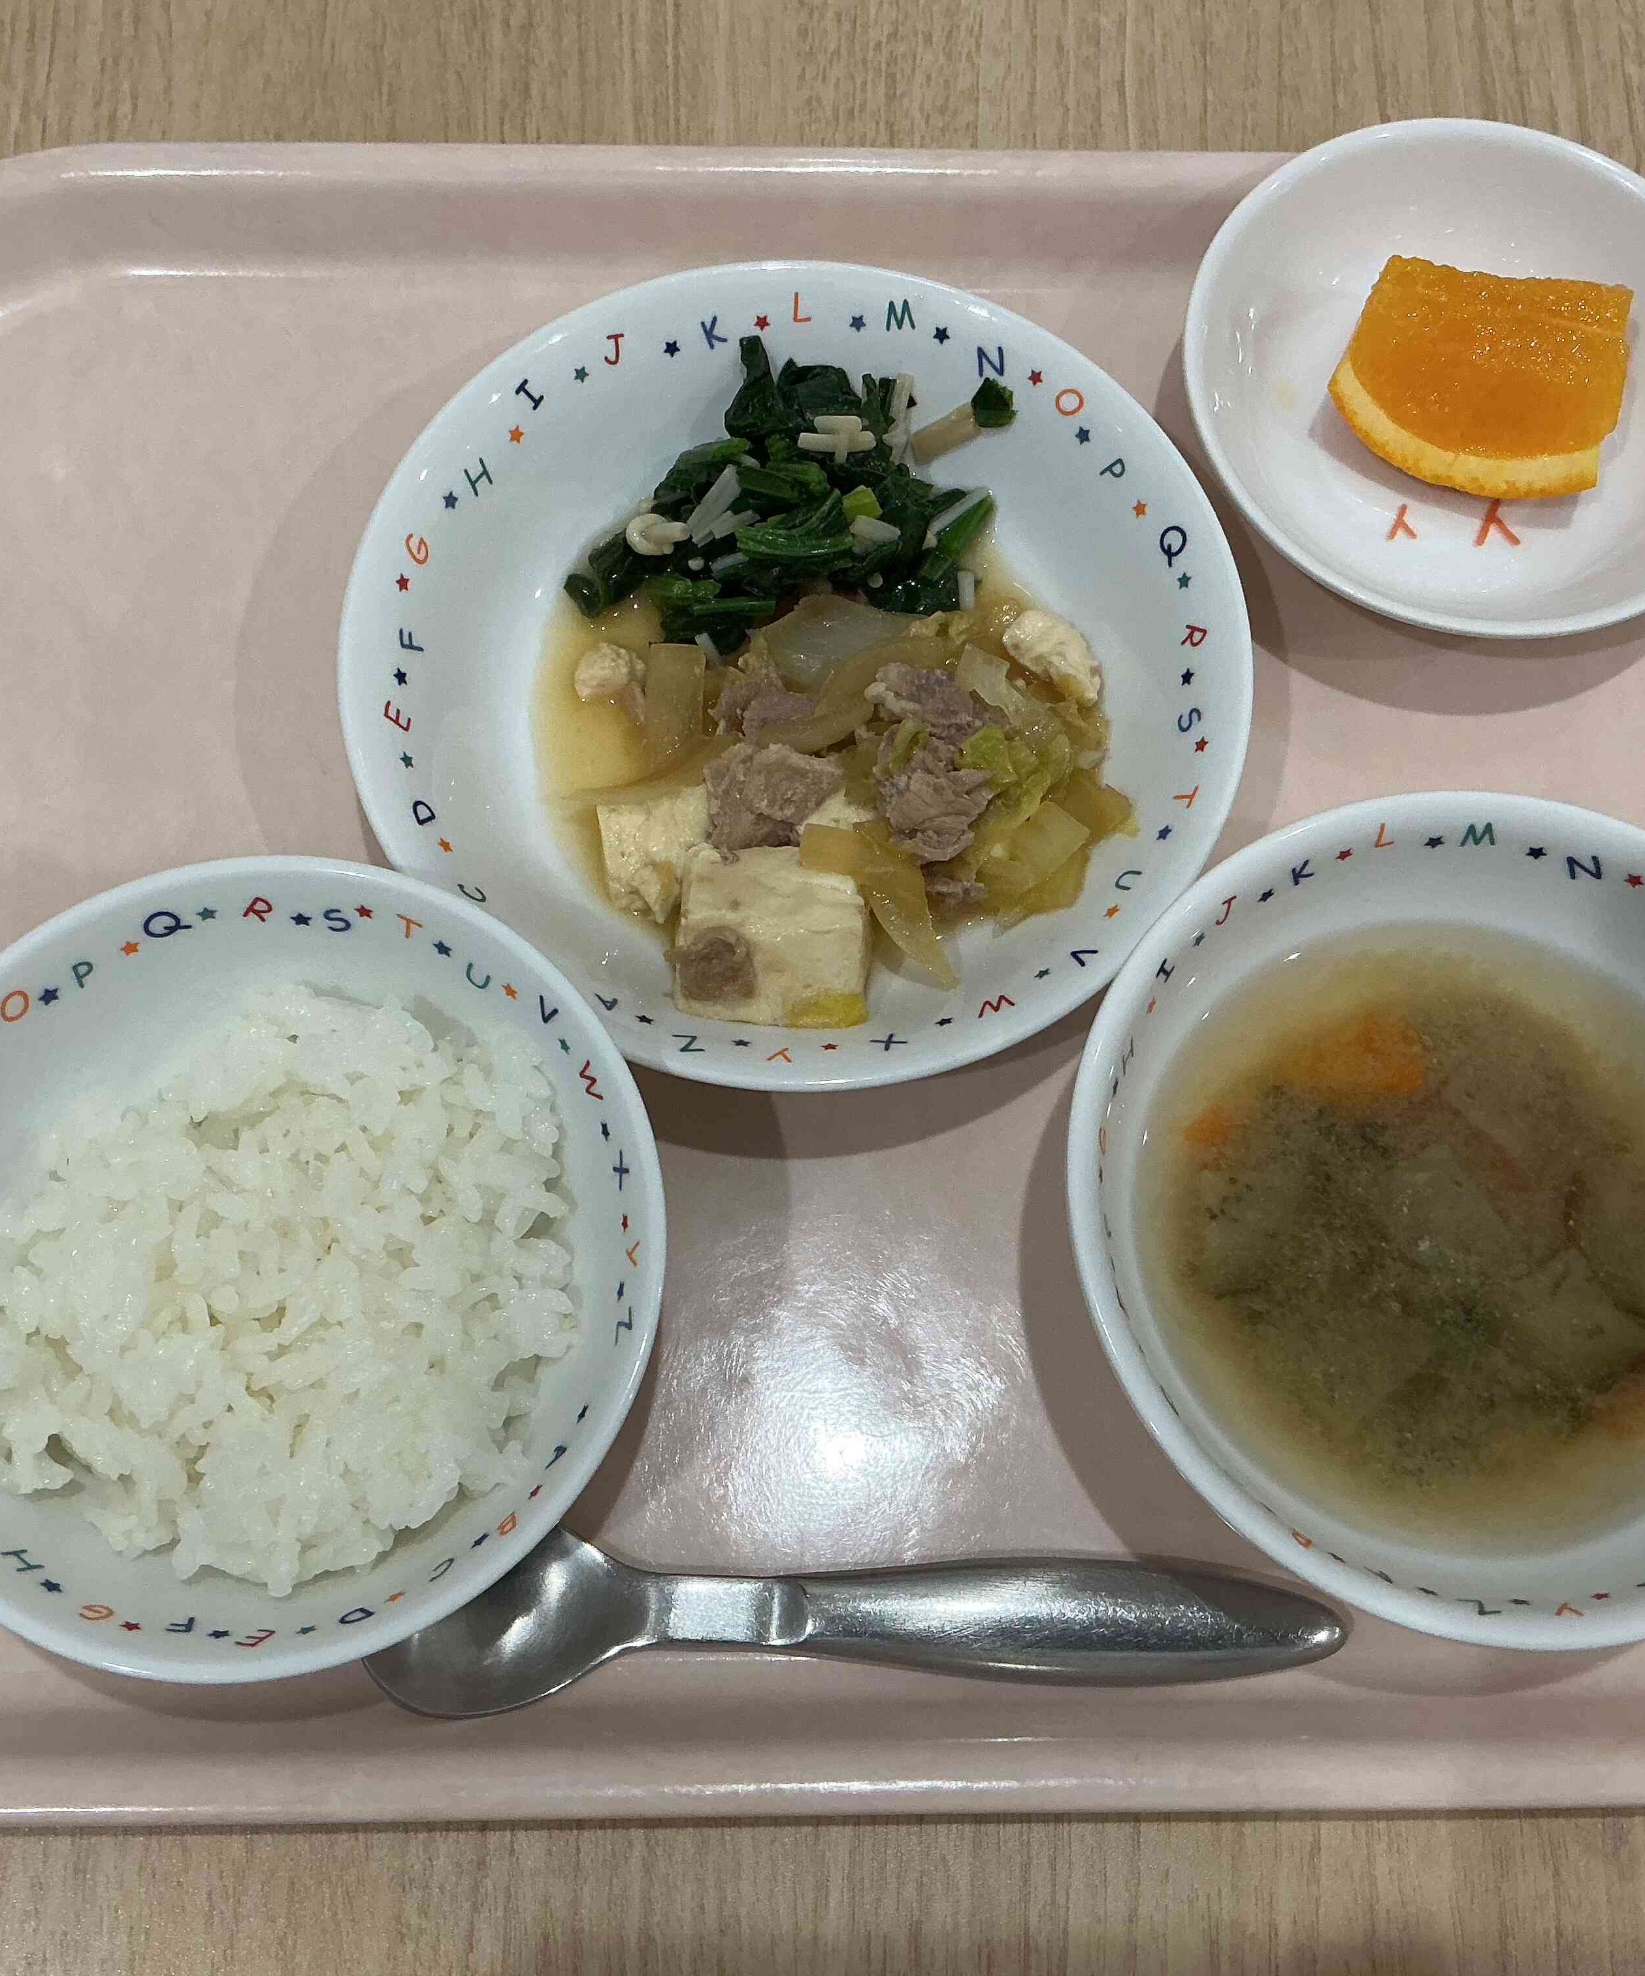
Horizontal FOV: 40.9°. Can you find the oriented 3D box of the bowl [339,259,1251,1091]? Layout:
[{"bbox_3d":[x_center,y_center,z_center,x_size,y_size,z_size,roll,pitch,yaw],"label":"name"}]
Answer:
[{"bbox_3d":[-0.004,-0.049,0.364,0.144,0.032,0.144,0,72,-1],"label":"bowl"}]

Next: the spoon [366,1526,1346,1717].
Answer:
[{"bbox_3d":[0.004,0.094,0.326,0.148,0.017,0.030,2,72,-1],"label":"spoon"}]

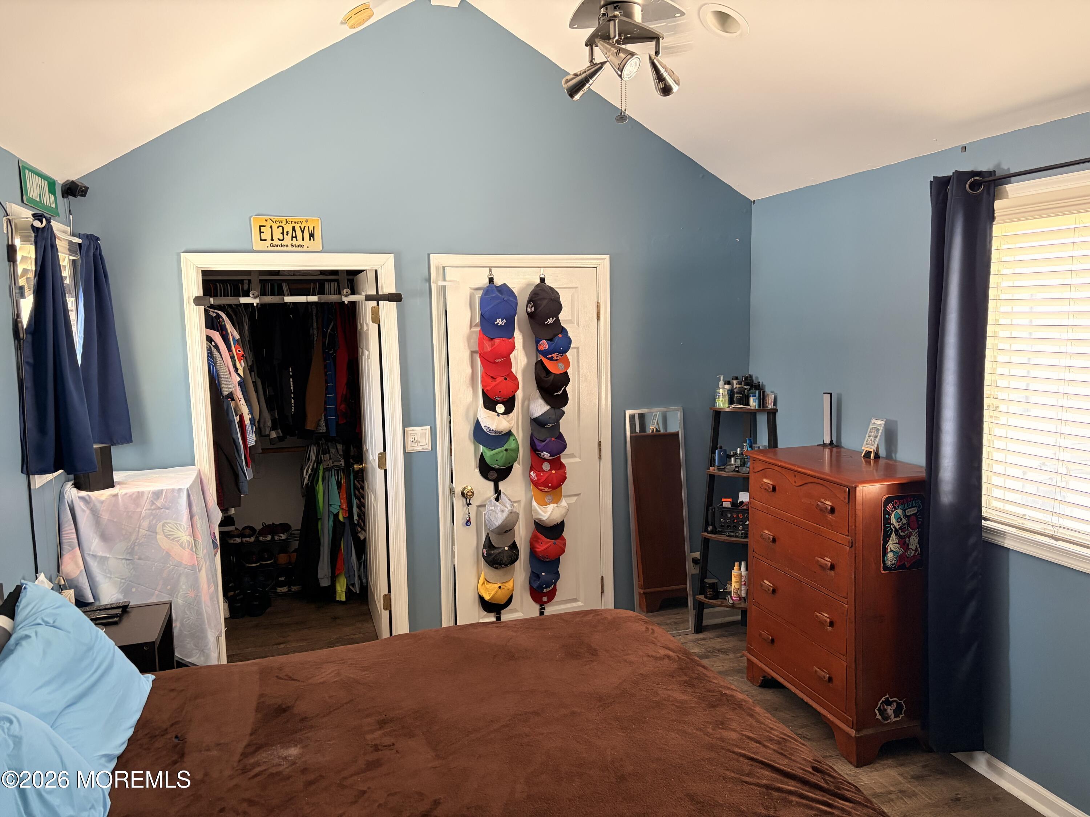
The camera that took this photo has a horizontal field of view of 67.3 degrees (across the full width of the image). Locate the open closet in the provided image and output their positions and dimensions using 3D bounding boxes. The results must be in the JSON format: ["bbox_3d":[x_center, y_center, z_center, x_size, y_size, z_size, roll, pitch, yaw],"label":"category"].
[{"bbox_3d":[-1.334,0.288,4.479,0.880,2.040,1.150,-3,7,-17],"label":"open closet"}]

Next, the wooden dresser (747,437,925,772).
[{"bbox_3d":[1.266,0.791,3.585,0.420,1.110,0.820,-3,7,-17],"label":"wooden dresser"}]

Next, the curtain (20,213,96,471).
[{"bbox_3d":[-1.688,-0.213,2.824,0.190,0.880,0.320,-3,7,-17],"label":"curtain"}]

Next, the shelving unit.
[{"bbox_3d":[1.067,0.621,4.483,0.520,1.257,0.340,2,7,25],"label":"shelving unit"}]

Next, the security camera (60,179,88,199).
[{"bbox_3d":[-1.998,-0.929,3.457,0.115,0.090,0.080,2,7,23],"label":"security camera"}]

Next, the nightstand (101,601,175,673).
[{"bbox_3d":[-1.600,1.136,3.047,0.380,0.655,0.440,-3,7,-17],"label":"nightstand"}]

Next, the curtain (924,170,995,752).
[{"bbox_3d":[1.524,0.240,3.022,0.180,2.150,0.220,-3,7,-17],"label":"curtain"}]

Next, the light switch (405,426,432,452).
[{"bbox_3d":[-0.627,0.154,4.057,0.123,0.120,0.012,-3,7,-17],"label":"light switch"}]

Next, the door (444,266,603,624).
[{"bbox_3d":[-0.093,0.284,4.255,0.795,2.010,0.040,-3,7,-17],"label":"door"}]

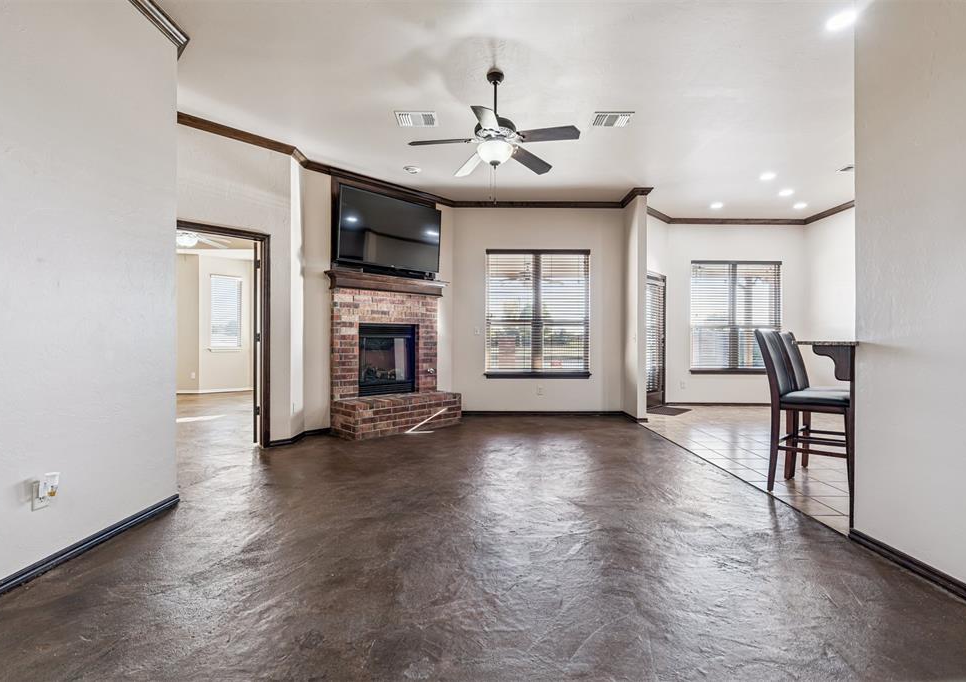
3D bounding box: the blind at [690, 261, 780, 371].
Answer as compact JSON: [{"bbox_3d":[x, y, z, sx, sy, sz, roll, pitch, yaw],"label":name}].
[{"bbox_3d":[4.096,-0.415,7.380,1.460,1.760,0.070,0,0,0],"label":"blind"}]

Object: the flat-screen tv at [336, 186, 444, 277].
[{"bbox_3d":[-1.125,-1.336,5.663,1.480,0.855,0.070,0,5,-45],"label":"flat-screen tv"}]

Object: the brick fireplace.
[{"bbox_3d":[-1.068,0.148,5.680,0.660,1.860,1.680,0,0,45],"label":"brick fireplace"}]

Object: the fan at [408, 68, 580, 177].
[{"bbox_3d":[0.065,-1.651,3.440,1.280,0.700,1.280,0,0,0],"label":"fan"}]

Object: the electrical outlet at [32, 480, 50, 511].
[{"bbox_3d":[-2.006,0.707,2.069,0.012,0.121,0.076,0,0,0],"label":"electrical outlet"}]

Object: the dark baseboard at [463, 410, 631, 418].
[{"bbox_3d":[0.790,1.036,6.440,2.420,0.098,0.020,0,0,0],"label":"dark baseboard"}]

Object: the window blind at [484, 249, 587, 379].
[{"bbox_3d":[0.789,-0.415,6.460,1.465,1.760,0.070,0,0,0],"label":"window blind"}]

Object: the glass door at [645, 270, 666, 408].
[{"bbox_3d":[2.593,0.030,7.000,0.080,2.080,0.930,0,0,45],"label":"glass door"}]

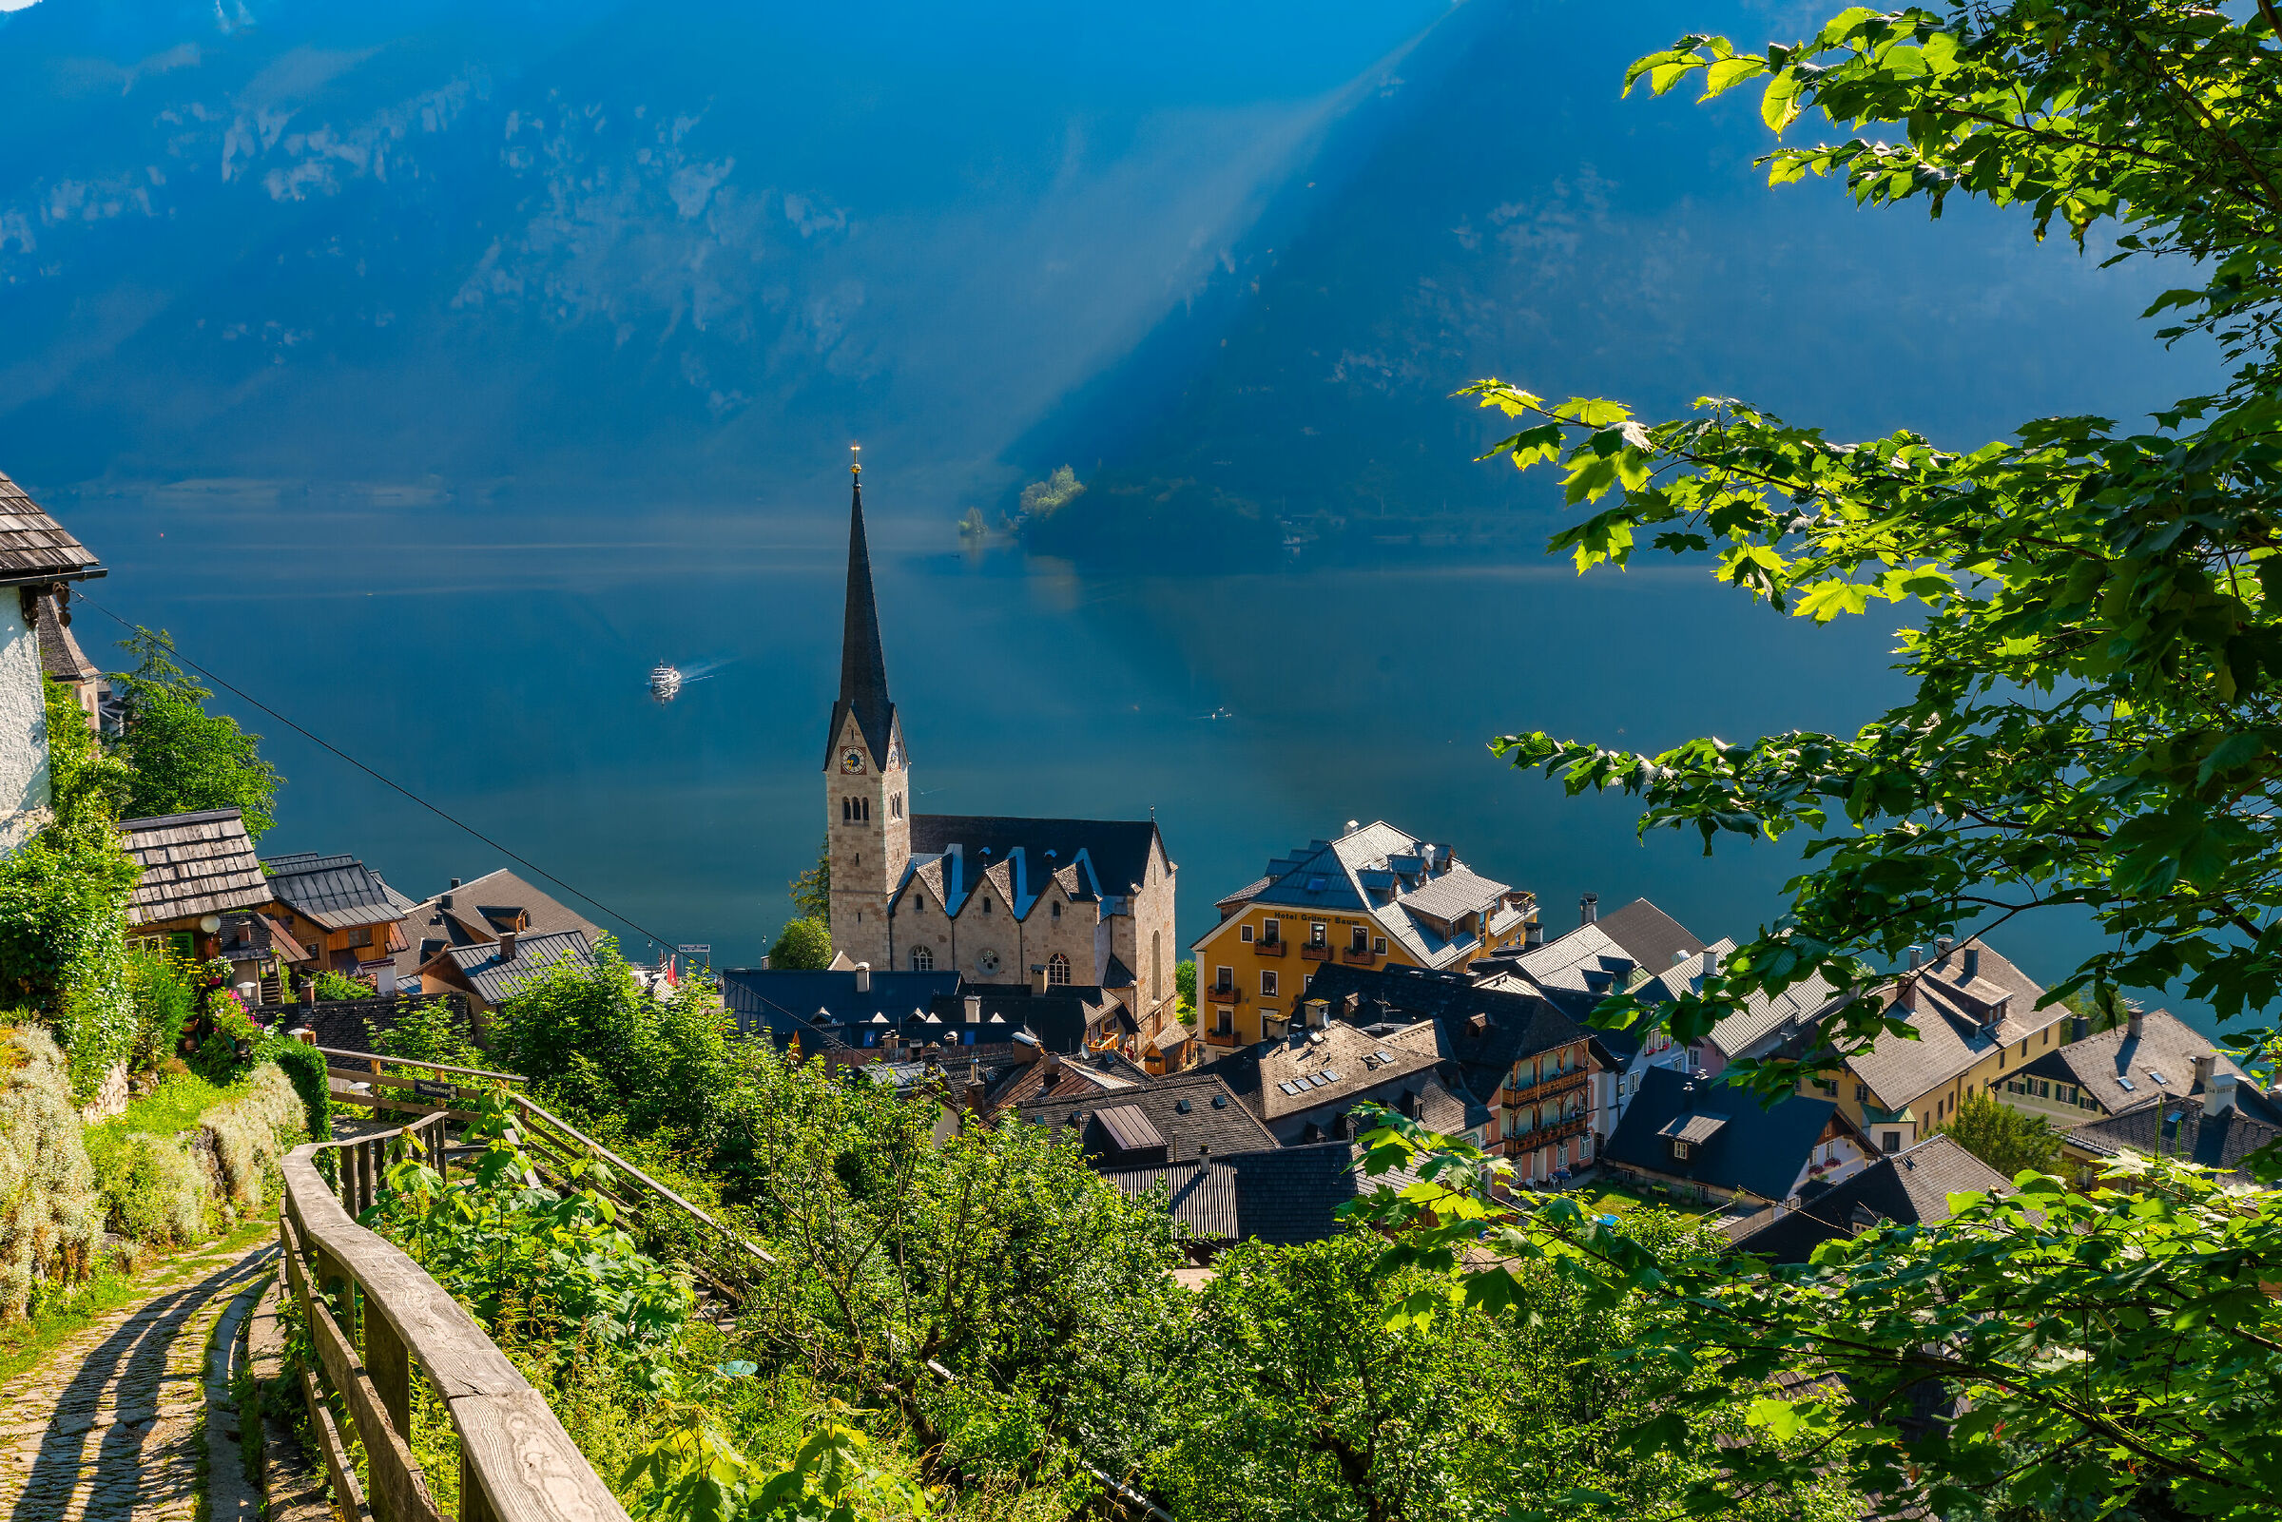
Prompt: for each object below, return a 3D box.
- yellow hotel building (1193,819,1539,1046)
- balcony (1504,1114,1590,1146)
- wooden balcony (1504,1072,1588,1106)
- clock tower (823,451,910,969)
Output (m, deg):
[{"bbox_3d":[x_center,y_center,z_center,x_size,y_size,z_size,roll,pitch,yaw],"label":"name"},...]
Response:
[{"bbox_3d":[17.473,14.136,170.051,19.200,18.700,22.000,4,10,29],"label":"yellow hotel building"},{"bbox_3d":[25.262,23.276,138.634,6.800,1.120,1.050,-8,11,-39],"label":"balcony"},{"bbox_3d":[25.201,20.309,138.192,6.800,1.120,1.050,-8,11,-39],"label":"wooden balcony"},{"bbox_3d":[-21.211,-0.650,170.739,5.100,46.670,5.100,1,9,16],"label":"clock tower"}]

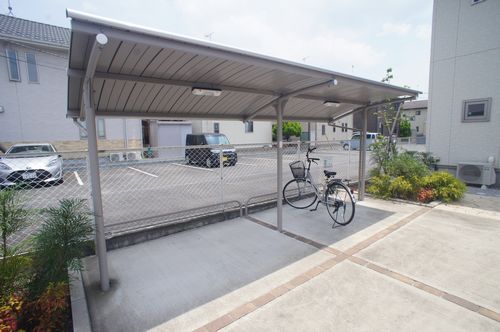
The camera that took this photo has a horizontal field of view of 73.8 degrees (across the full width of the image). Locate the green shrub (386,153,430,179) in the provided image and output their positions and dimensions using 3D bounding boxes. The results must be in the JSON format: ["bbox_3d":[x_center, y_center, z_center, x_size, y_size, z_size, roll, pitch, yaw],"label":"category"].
[{"bbox_3d":[3.809,0.060,8.000,0.950,0.800,1.050,7,11,44],"label":"green shrub"}]

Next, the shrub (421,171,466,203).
[{"bbox_3d":[4.156,0.440,7.150,0.900,0.680,0.950,7,11,44],"label":"shrub"}]

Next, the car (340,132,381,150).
[{"bbox_3d":[10.170,-2.217,30.500,3.500,1.680,1.500,2,8,18],"label":"car"}]

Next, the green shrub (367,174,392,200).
[{"bbox_3d":[2.879,0.467,7.400,0.580,0.550,0.580,7,11,44],"label":"green shrub"}]

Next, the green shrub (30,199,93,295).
[{"bbox_3d":[-1.982,0.804,3.500,0.650,0.950,0.650,-1,8,0],"label":"green shrub"}]

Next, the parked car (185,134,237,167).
[{"bbox_3d":[-2.092,-0.867,17.500,1.480,1.660,3.400,-5,9,-31],"label":"parked car"}]

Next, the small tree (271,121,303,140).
[{"bbox_3d":[4.055,-3.947,36.000,3.100,3.200,3.000,-1,8,0],"label":"small tree"}]

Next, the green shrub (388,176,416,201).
[{"bbox_3d":[3.344,0.493,7.300,0.600,0.540,0.620,7,11,44],"label":"green shrub"}]

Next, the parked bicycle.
[{"bbox_3d":[1.216,0.351,5.700,0.600,1.100,1.700,-4,8,-25],"label":"parked bicycle"}]

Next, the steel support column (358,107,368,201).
[{"bbox_3d":[2.367,-0.244,6.886,0.090,1.960,0.090,6,10,44],"label":"steel support column"}]

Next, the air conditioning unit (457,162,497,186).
[{"bbox_3d":[6.050,0.211,8.900,0.300,0.560,0.820,-5,9,-31],"label":"air conditioning unit"}]

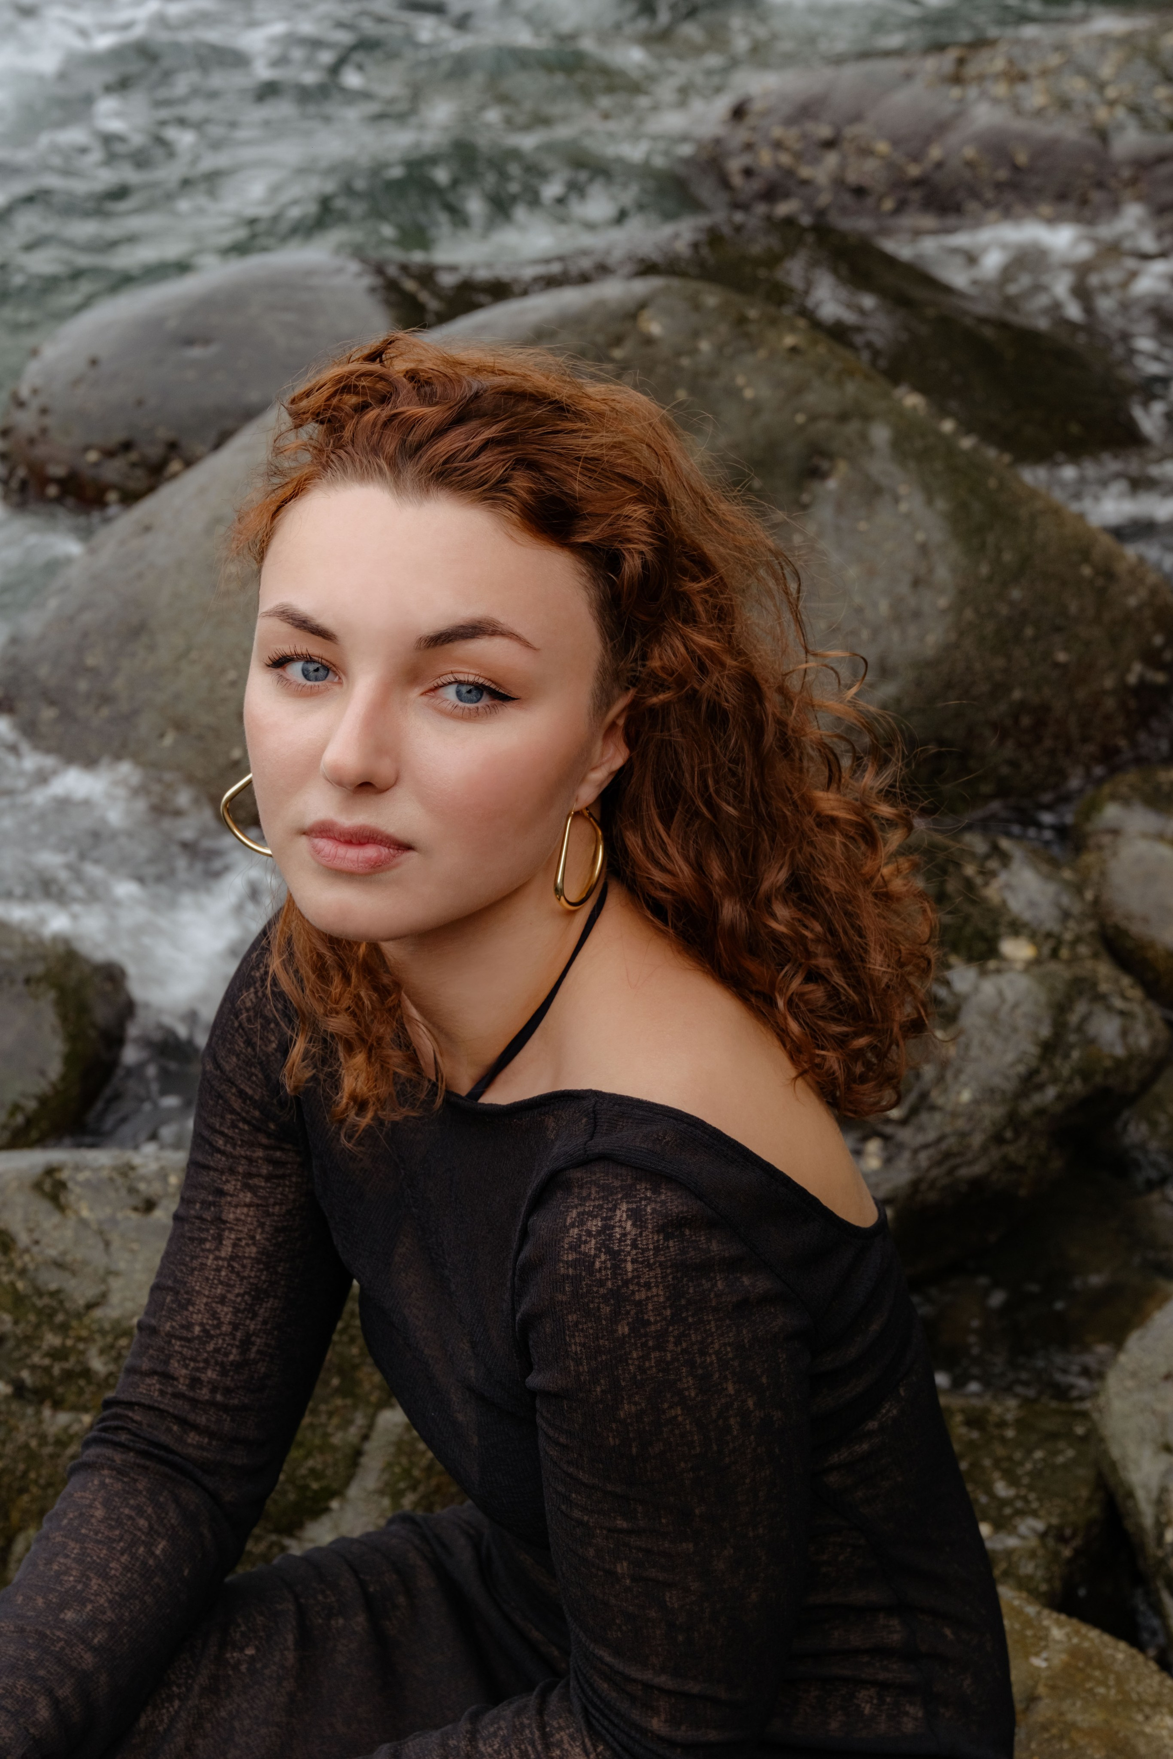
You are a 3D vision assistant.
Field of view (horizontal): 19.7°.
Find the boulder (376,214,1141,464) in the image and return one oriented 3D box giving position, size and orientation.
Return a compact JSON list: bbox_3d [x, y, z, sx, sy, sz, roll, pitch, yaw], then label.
[{"bbox_3d":[0.245,-0.765,4.800,1.100,0.350,0.650,4,24,9],"label":"boulder"}]

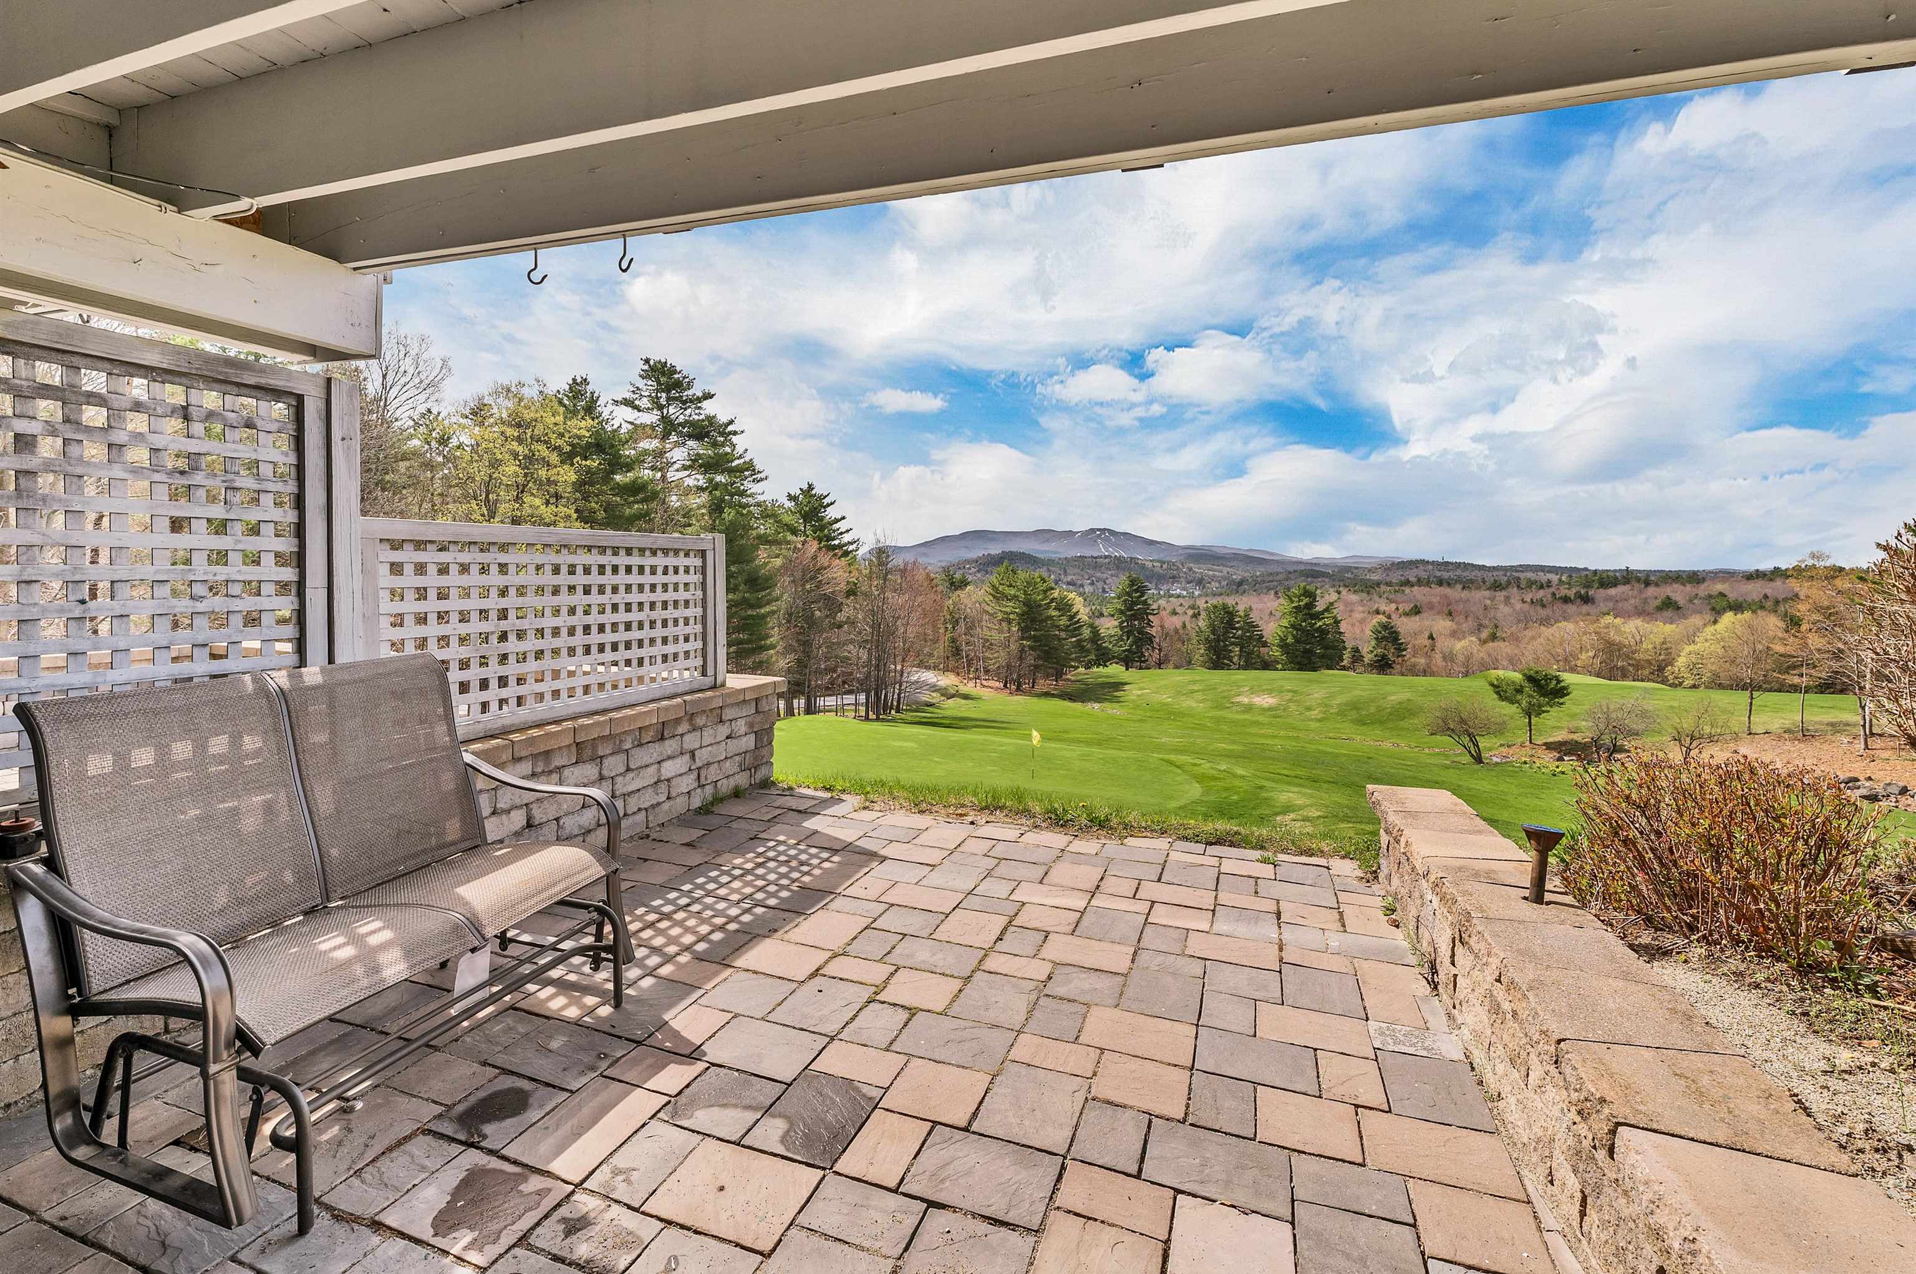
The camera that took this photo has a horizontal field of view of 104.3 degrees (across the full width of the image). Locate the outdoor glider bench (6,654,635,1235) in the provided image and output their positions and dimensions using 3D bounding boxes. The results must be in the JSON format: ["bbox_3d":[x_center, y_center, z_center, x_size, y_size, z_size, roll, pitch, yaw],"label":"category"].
[{"bbox_3d":[-1.445,0.598,1.881,0.813,0.932,1.010,3,5,18],"label":"outdoor glider bench"}]

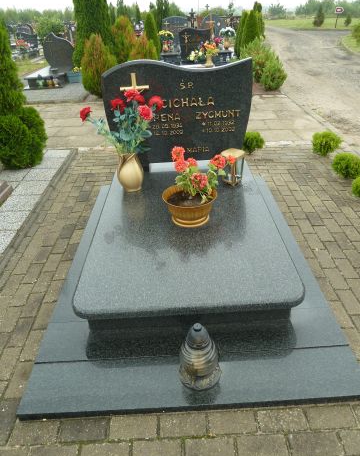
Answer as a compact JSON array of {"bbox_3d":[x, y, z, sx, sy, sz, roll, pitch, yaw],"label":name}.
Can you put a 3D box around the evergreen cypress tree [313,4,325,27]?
[{"bbox_3d":[10.412,-16.027,26.183,0.870,1.430,0.870,-3,32,0],"label":"evergreen cypress tree"}]

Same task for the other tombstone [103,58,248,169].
[{"bbox_3d":[-0.006,-0.886,2.757,1.100,0.830,0.100,-4,33,1],"label":"other tombstone"}]

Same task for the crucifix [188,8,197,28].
[{"bbox_3d":[0.434,-7.244,11.995,0.260,0.620,0.090,-3,32,0],"label":"crucifix"}]

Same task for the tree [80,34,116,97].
[{"bbox_3d":[-1.675,-3.350,7.132,0.780,1.100,0.780,-3,32,0],"label":"tree"}]

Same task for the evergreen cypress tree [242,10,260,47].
[{"bbox_3d":[2.050,-5.515,10.046,0.500,1.340,0.500,-3,32,0],"label":"evergreen cypress tree"}]

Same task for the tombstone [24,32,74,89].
[{"bbox_3d":[-3.166,-4.235,8.670,1.020,1.080,1.800,-3,32,0],"label":"tombstone"}]

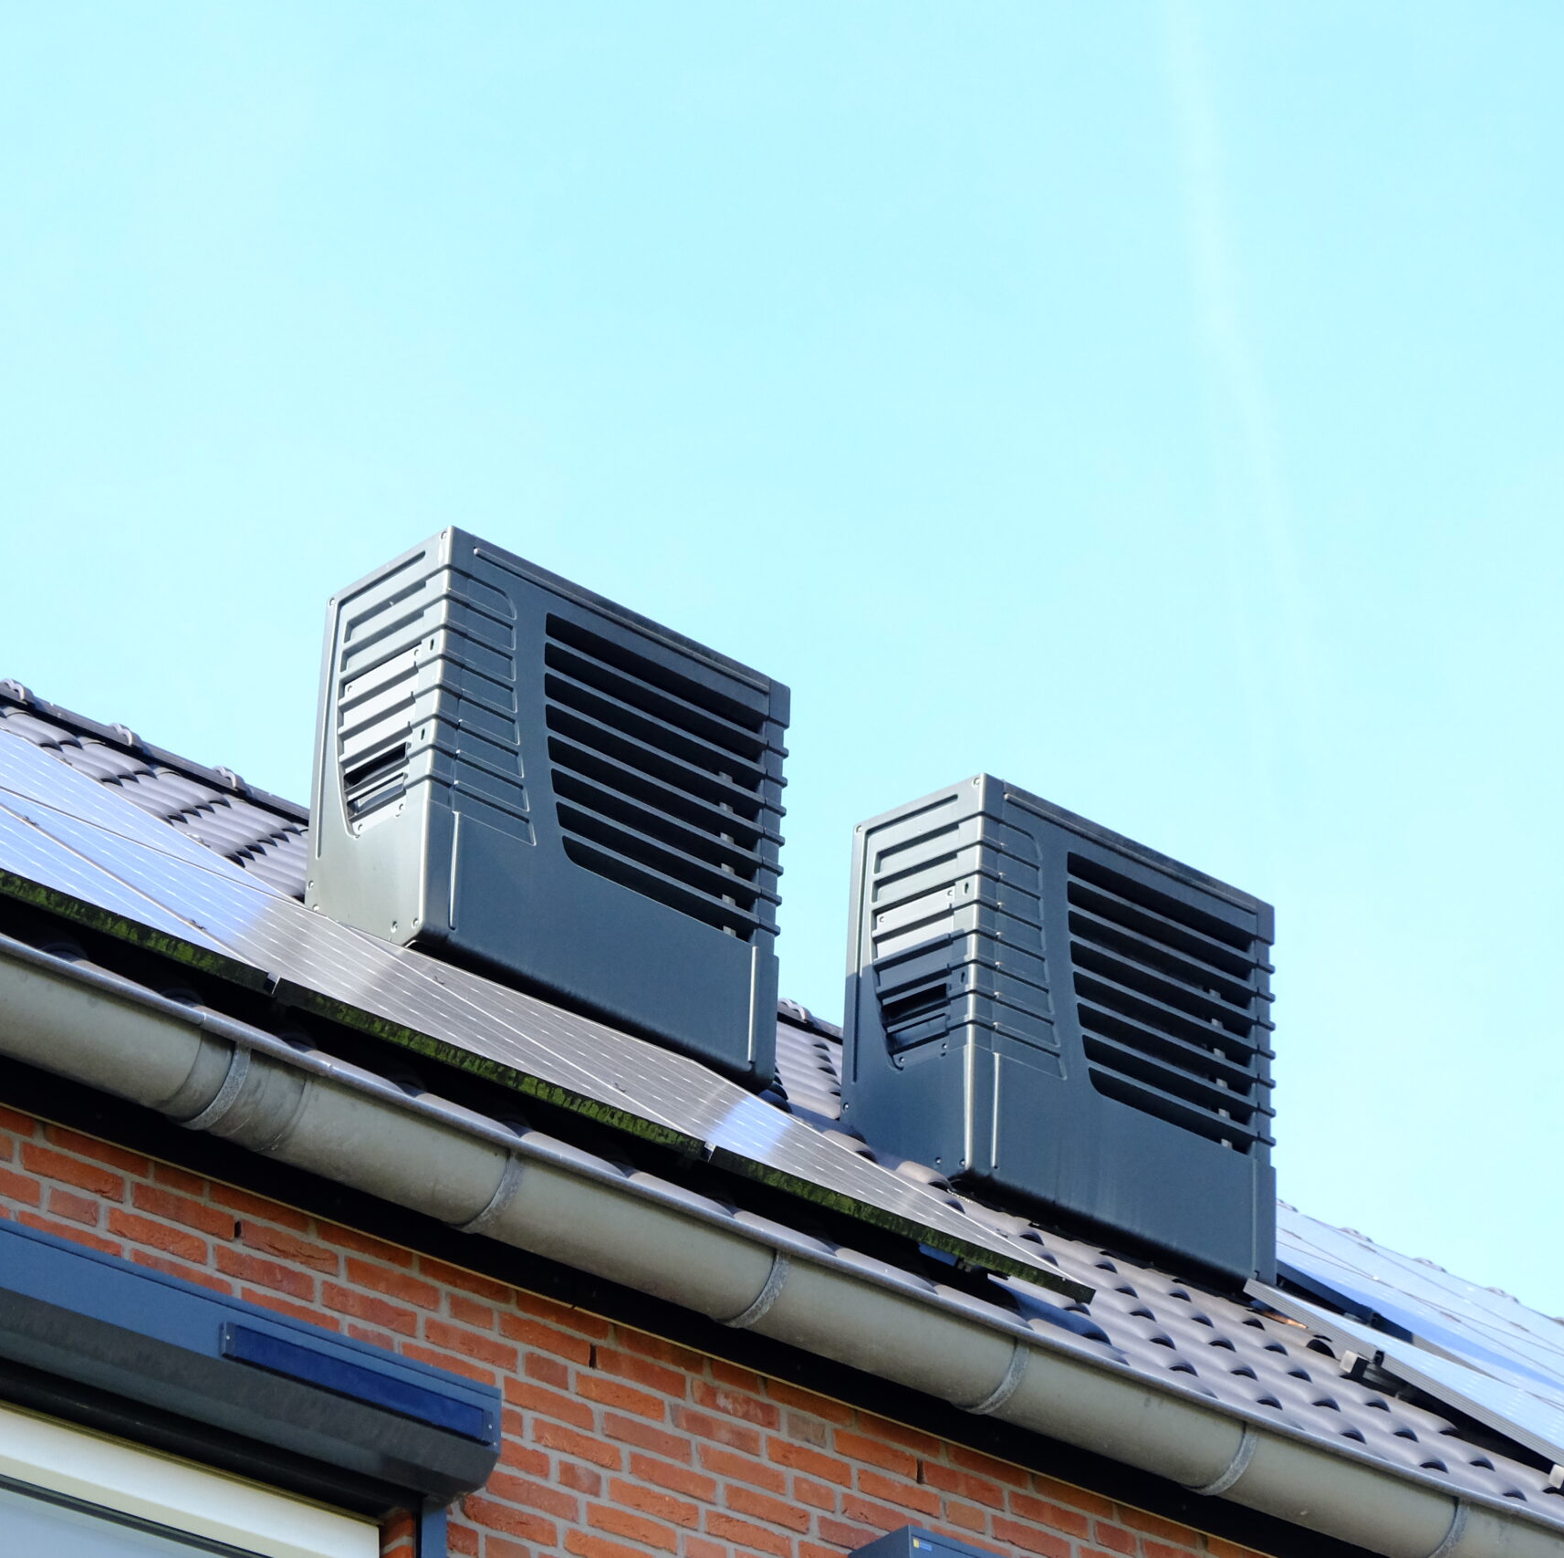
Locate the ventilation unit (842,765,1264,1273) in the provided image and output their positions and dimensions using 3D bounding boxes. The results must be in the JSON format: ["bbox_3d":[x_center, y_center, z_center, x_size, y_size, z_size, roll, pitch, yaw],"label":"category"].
[{"bbox_3d":[0.722,0.720,13.826,1.065,1.094,0.481,23,-33,-35],"label":"ventilation unit"}]

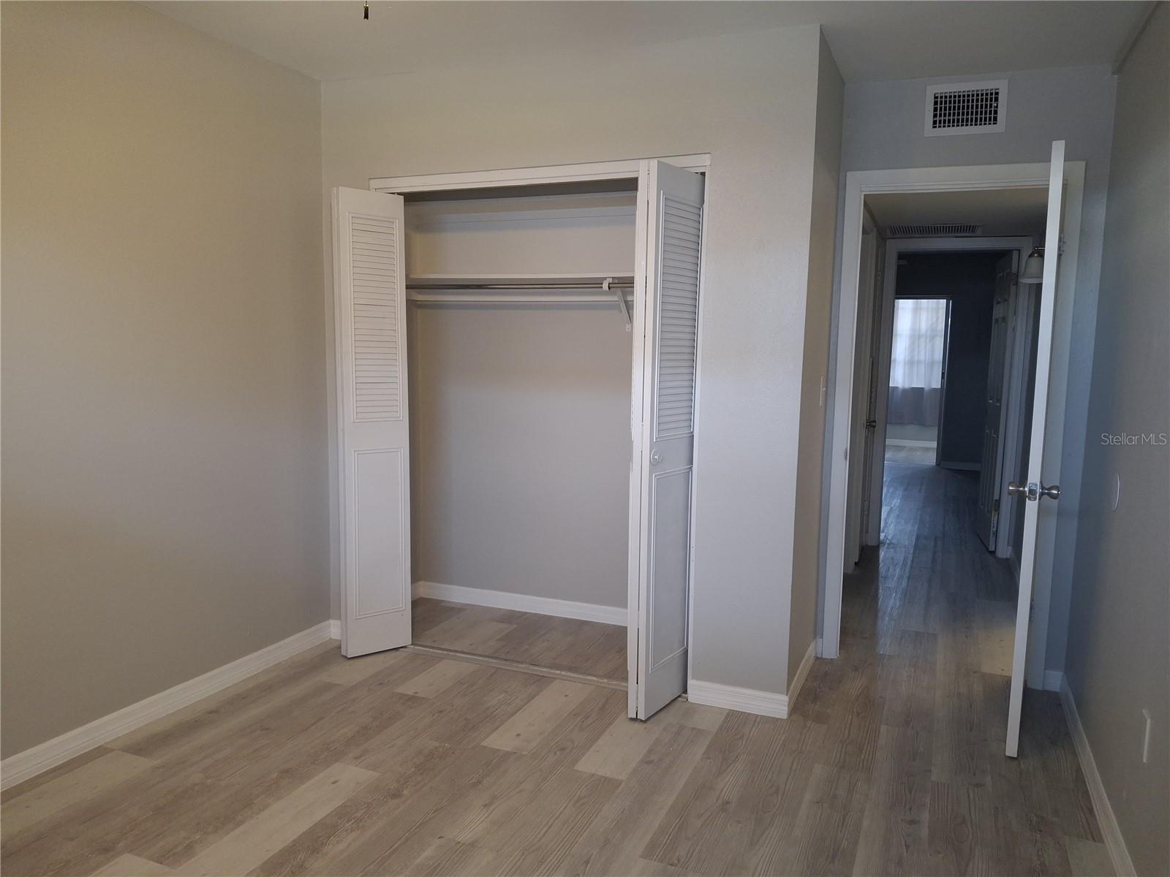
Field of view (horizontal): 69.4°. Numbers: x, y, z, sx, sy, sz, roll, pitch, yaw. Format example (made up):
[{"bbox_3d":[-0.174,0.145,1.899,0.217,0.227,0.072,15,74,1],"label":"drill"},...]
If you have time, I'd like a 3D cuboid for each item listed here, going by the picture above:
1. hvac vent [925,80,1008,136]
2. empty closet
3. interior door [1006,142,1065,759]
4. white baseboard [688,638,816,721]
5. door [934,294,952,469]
[{"bbox_3d":[1.514,-1.312,3.359,0.296,0.198,0.022,4,7,23],"label":"hvac vent"},{"bbox_3d":[-0.243,-0.056,3.503,1.503,2.063,0.100,4,7,23],"label":"empty closet"},{"bbox_3d":[1.633,0.042,3.052,0.038,2.007,0.733,5,7,29],"label":"interior door"},{"bbox_3d":[0.719,0.949,3.534,0.379,0.100,0.706,4,7,23],"label":"white baseboard"},{"bbox_3d":[4.357,-0.677,10.248,0.045,2.000,0.740,4,7,23],"label":"door"}]

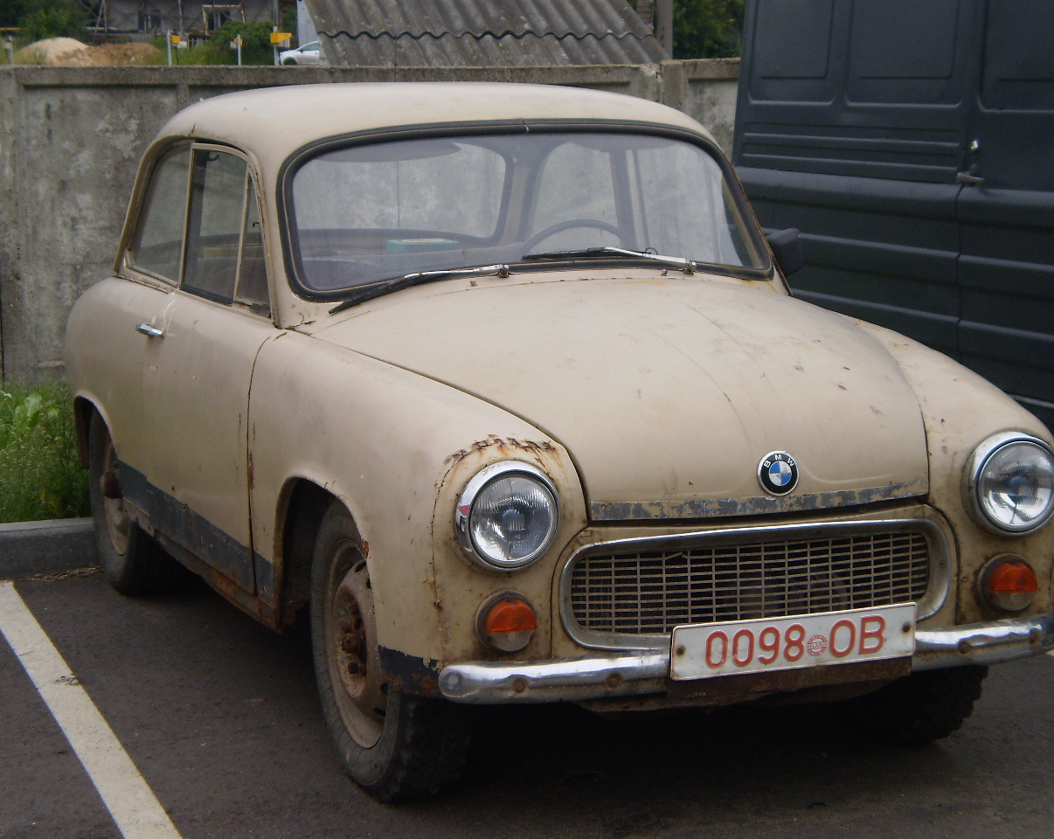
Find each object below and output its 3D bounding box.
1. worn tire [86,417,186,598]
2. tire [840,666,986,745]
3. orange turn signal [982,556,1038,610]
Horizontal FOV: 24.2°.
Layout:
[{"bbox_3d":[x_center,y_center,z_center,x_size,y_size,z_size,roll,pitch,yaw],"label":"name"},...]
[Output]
[{"bbox_3d":[-1.141,0.182,7.184,0.155,0.635,0.635,-3,8,-21],"label":"worn tire"},{"bbox_3d":[0.809,0.408,5.470,0.155,0.640,0.640,-3,8,-23],"label":"tire"},{"bbox_3d":[0.971,0.331,4.960,0.108,0.108,0.060,-3,8,-21],"label":"orange turn signal"}]

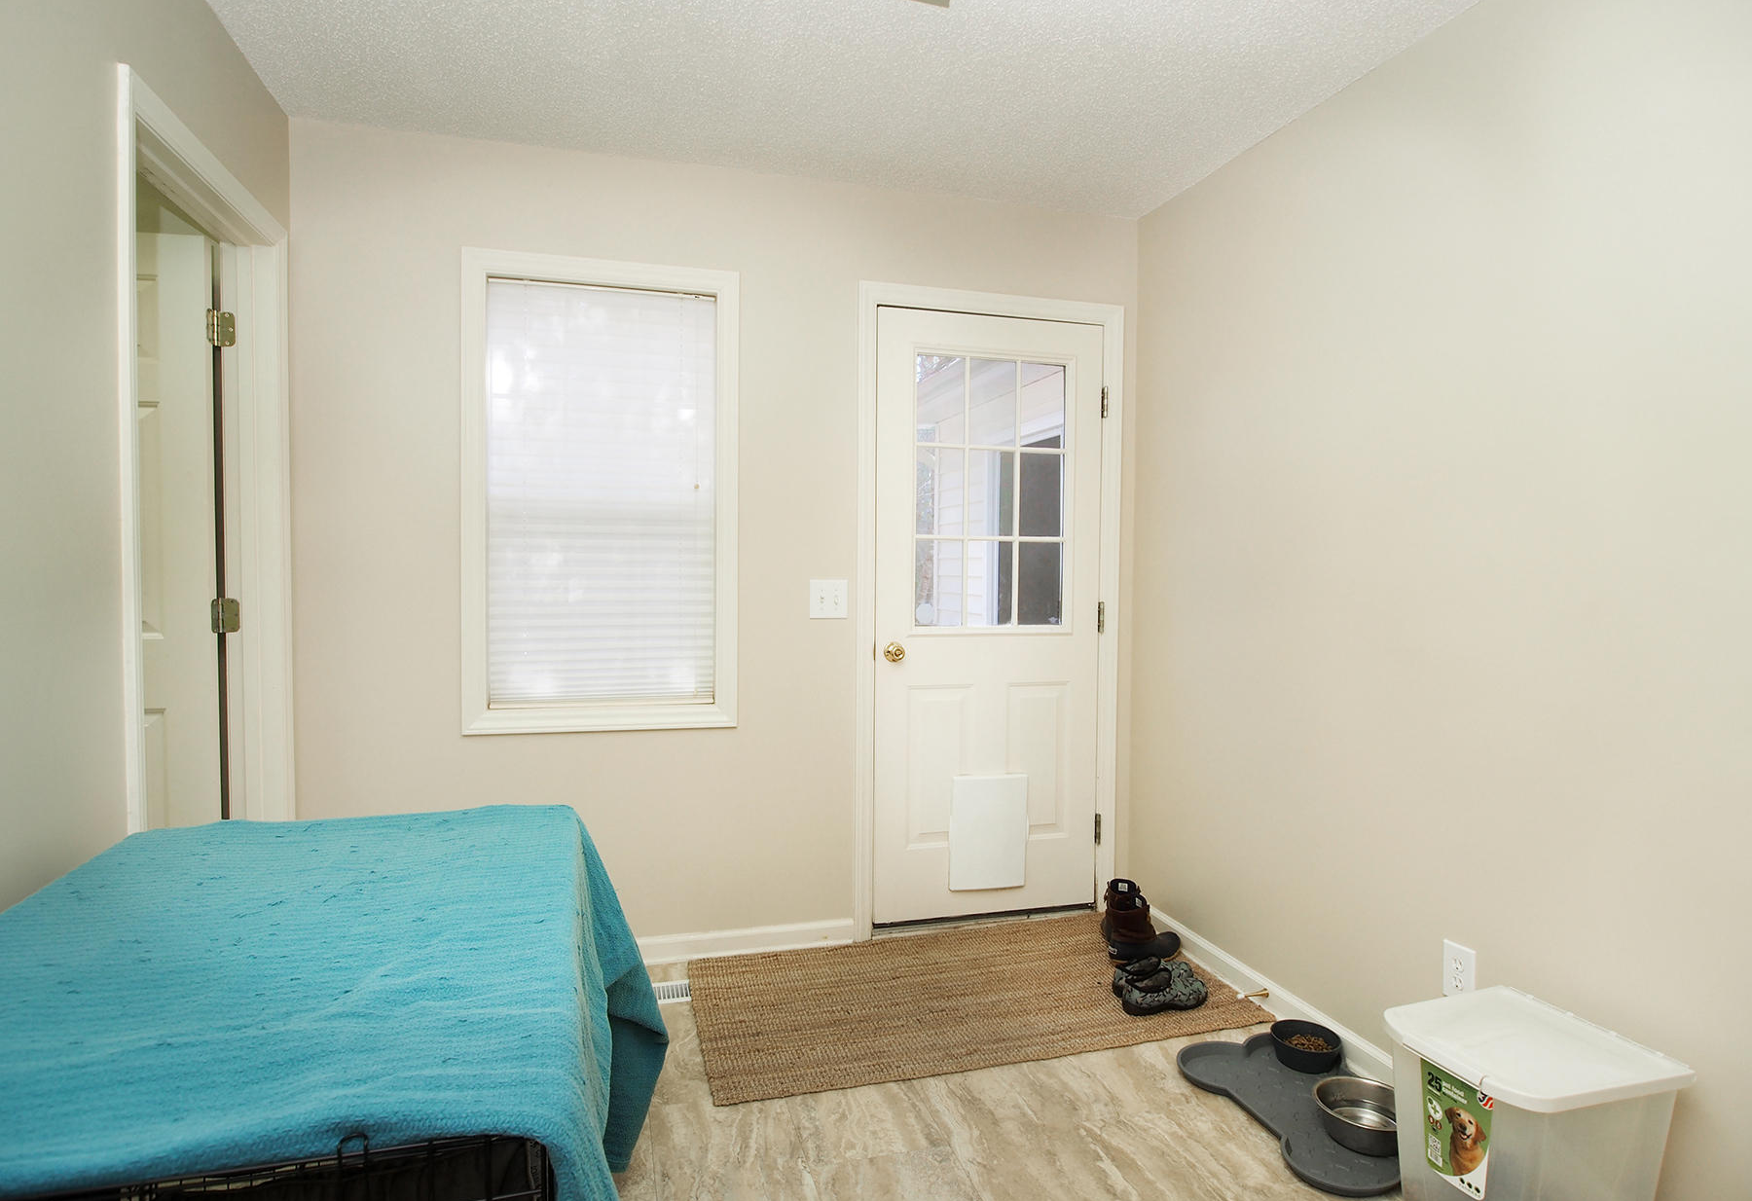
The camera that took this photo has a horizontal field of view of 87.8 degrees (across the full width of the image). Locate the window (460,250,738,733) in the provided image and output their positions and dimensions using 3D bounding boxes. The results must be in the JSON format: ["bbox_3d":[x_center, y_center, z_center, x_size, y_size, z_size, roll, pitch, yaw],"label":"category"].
[{"bbox_3d":[-0.815,-0.306,2.754,0.787,1.397,0.100,0,2,-16],"label":"window"}]

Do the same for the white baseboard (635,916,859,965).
[{"bbox_3d":[-0.839,1.074,2.752,1.592,0.083,0.016,0,2,-16],"label":"white baseboard"}]

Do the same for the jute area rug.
[{"bbox_3d":[0.246,1.121,2.628,1.500,0.012,0.795,0,2,-16],"label":"jute area rug"}]

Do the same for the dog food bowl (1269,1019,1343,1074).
[{"bbox_3d":[1.063,1.109,2.254,0.160,0.062,0.160,0,2,0],"label":"dog food bowl"}]

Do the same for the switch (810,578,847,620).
[{"bbox_3d":[-0.149,-0.004,2.915,0.123,0.125,0.012,0,2,-16],"label":"switch"}]

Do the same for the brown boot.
[{"bbox_3d":[0.820,1.014,2.944,0.270,0.200,0.270,0,2,-16],"label":"brown boot"}]

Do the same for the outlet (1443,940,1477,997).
[{"bbox_3d":[1.264,0.811,1.976,0.010,0.124,0.078,0,2,-16],"label":"outlet"}]

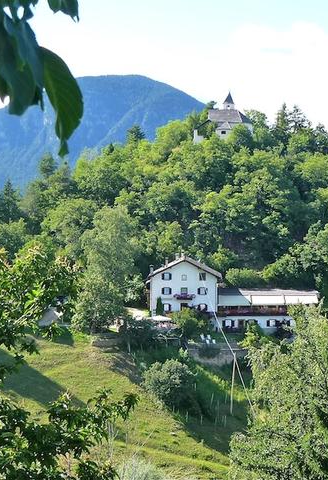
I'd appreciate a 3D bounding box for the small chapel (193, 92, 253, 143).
[{"bbox_3d":[14.580,-30.460,235.000,14.200,12.300,8.300,0,2,-9],"label":"small chapel"}]

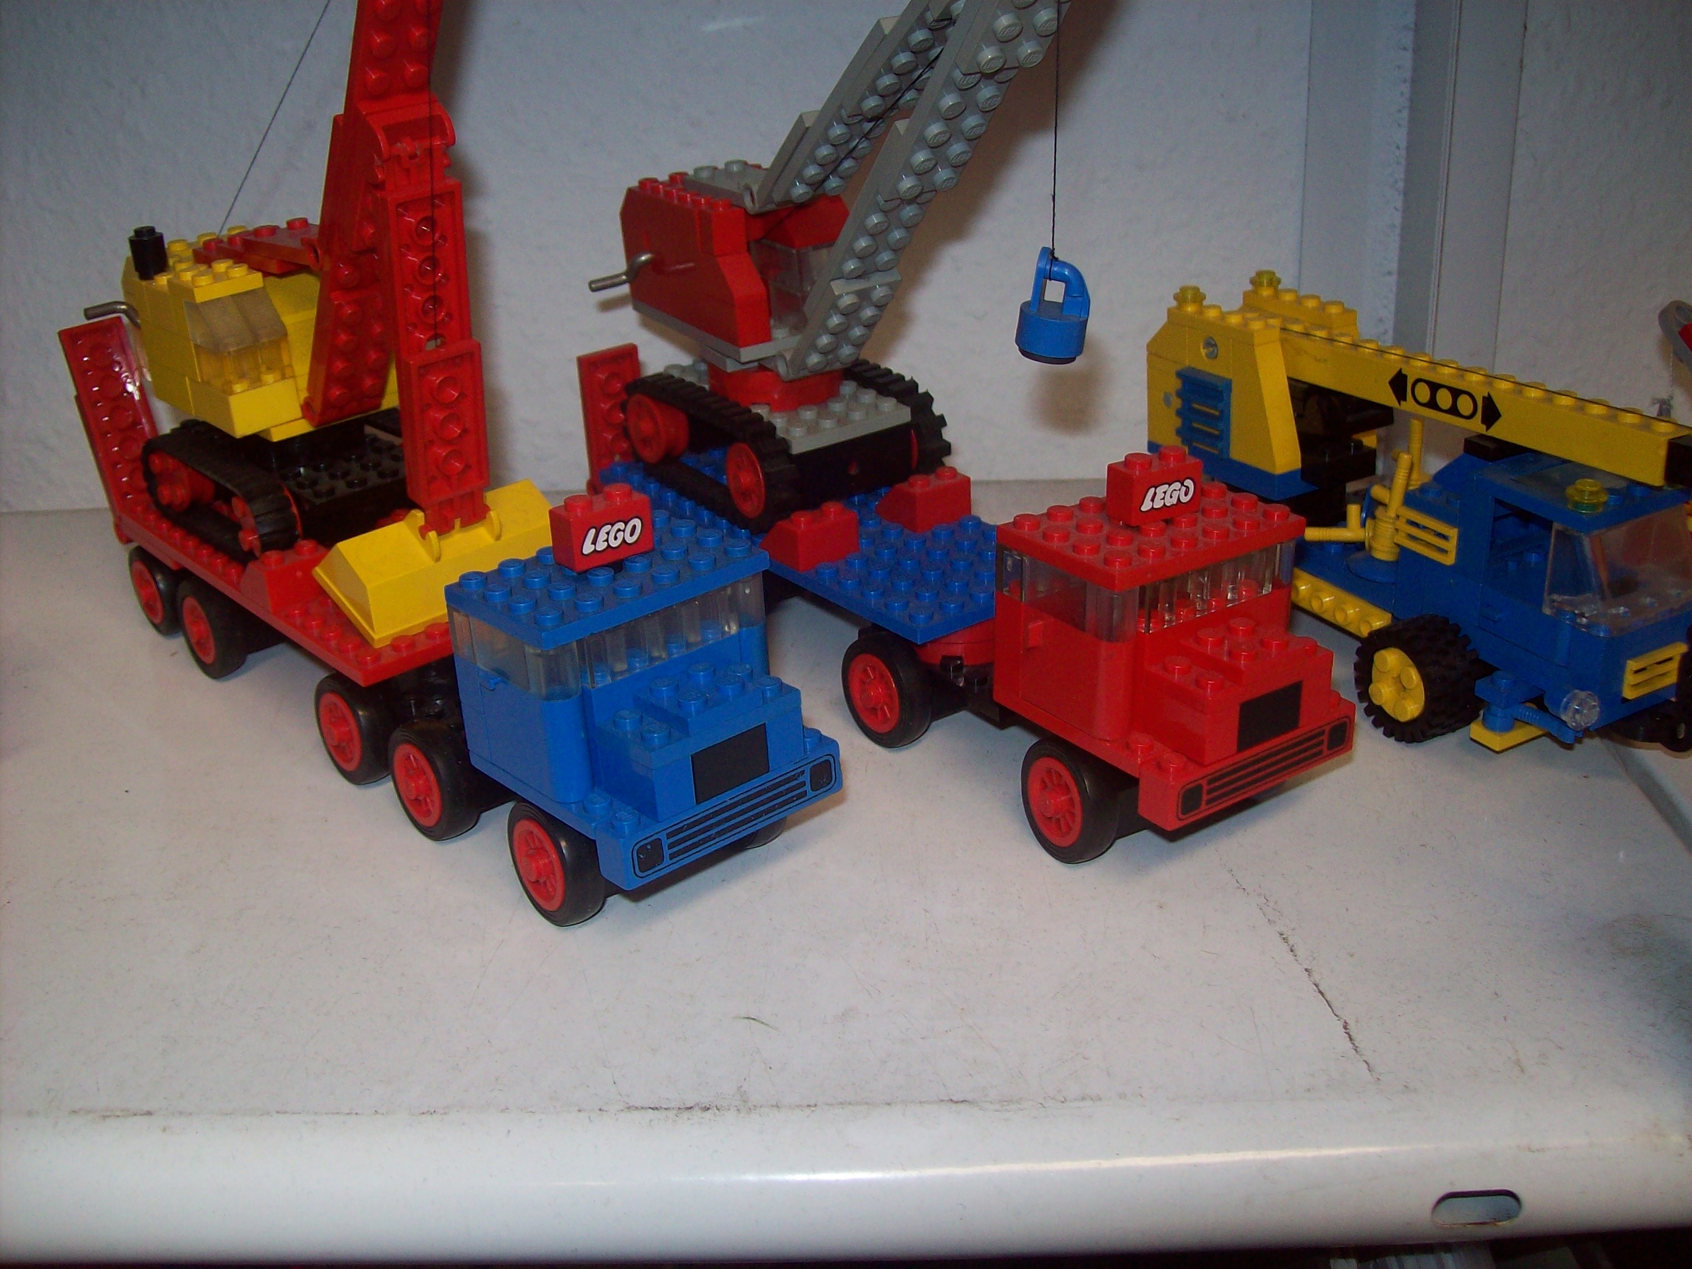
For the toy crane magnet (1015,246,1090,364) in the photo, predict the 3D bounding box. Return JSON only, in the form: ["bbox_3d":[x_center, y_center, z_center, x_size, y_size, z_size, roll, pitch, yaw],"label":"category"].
[{"bbox_3d":[0.037,-0.058,0.307,0.012,0.020,0.012,7,27,5],"label":"toy crane magnet"}]

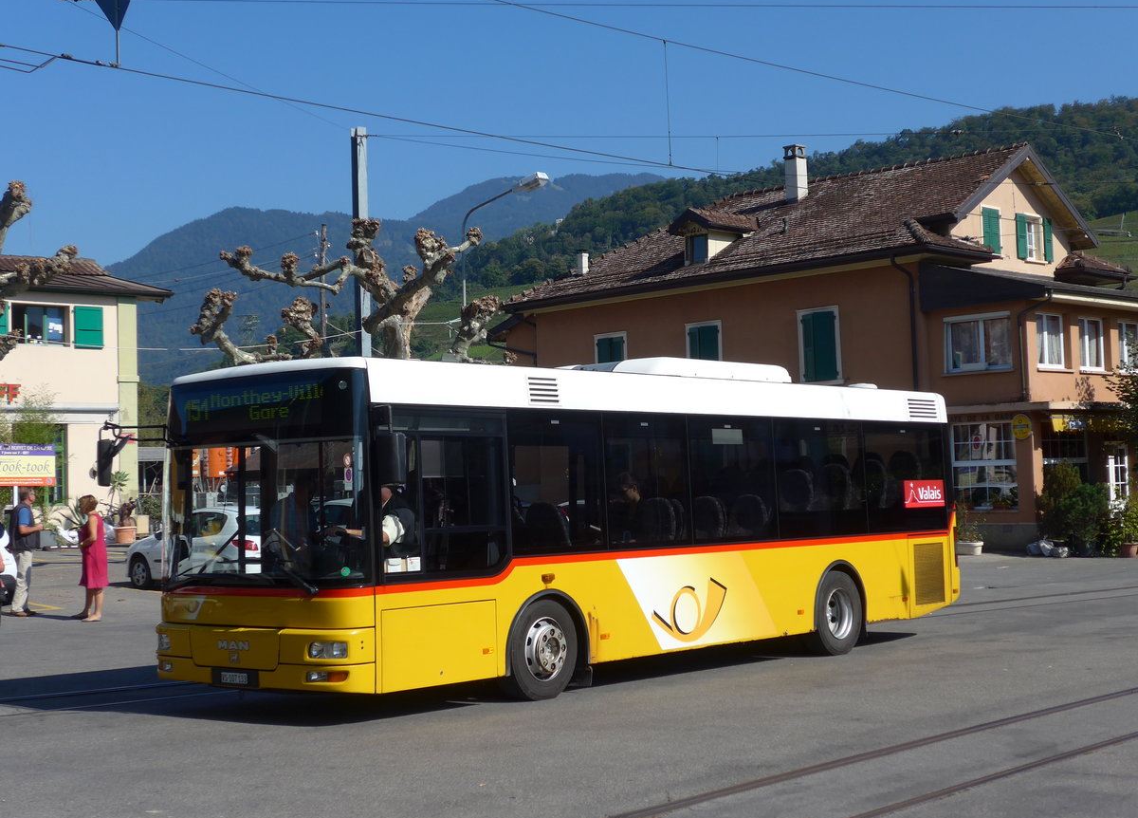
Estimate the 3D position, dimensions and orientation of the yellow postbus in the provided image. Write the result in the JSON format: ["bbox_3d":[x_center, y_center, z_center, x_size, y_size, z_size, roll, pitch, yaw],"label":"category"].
[{"bbox_3d":[0.581,1.107,17.014,2.410,2.920,9.380,-5,-5,40],"label":"yellow postbus"}]

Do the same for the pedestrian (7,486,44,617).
[{"bbox_3d":[-7.400,1.939,23.300,0.470,1.750,0.500,-2,-3,-3],"label":"pedestrian"}]

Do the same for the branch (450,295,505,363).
[{"bbox_3d":[-1.552,-1.343,29.000,0.950,1.150,0.900,-2,-3,0],"label":"branch"}]

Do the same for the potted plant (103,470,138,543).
[{"bbox_3d":[-12.189,2.644,46.500,0.950,1.950,0.950,-2,-3,0],"label":"potted plant"}]

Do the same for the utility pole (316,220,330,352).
[{"bbox_3d":[-7.166,-0.642,50.721,0.420,9.800,0.300,-2,-3,0],"label":"utility pole"}]

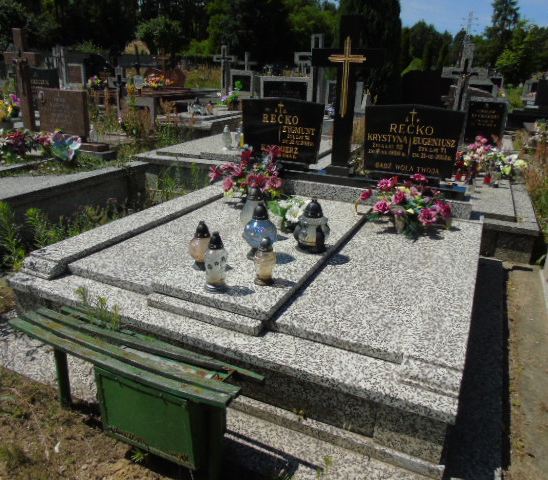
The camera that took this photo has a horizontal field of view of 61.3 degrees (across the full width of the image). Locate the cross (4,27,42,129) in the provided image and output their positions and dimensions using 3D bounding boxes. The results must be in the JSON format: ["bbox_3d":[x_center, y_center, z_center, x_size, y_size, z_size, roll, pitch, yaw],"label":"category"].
[{"bbox_3d":[-2.841,-1.804,5.313,0.520,1.140,0.110,10,22,23],"label":"cross"}]

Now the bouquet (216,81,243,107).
[{"bbox_3d":[-0.953,-3.138,9.900,0.500,0.550,0.400,11,22,23],"label":"bouquet"}]

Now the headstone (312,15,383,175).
[{"bbox_3d":[0.610,-1.203,3.948,0.608,1.288,0.147,11,22,23],"label":"headstone"}]

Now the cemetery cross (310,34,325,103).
[{"bbox_3d":[0.707,-2.637,7.640,0.693,1.376,0.168,11,22,23],"label":"cemetery cross"}]

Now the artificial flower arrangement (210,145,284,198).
[{"bbox_3d":[-0.261,-0.638,4.044,0.580,0.408,0.370,11,22,23],"label":"artificial flower arrangement"}]

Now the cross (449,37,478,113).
[{"bbox_3d":[2.232,-1.742,5.512,0.500,1.240,0.130,10,22,23],"label":"cross"}]

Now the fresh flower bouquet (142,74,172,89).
[{"bbox_3d":[-2.251,-3.062,8.930,0.660,0.320,0.360,10,22,23],"label":"fresh flower bouquet"}]

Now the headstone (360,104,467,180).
[{"bbox_3d":[1.017,-0.741,3.446,0.700,0.520,0.090,10,22,23],"label":"headstone"}]

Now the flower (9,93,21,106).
[{"bbox_3d":[-4.042,-2.189,7.200,0.170,0.190,0.140,11,22,23],"label":"flower"}]

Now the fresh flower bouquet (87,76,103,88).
[{"bbox_3d":[-3.527,-3.095,9.083,0.300,0.260,0.300,10,22,23],"label":"fresh flower bouquet"}]

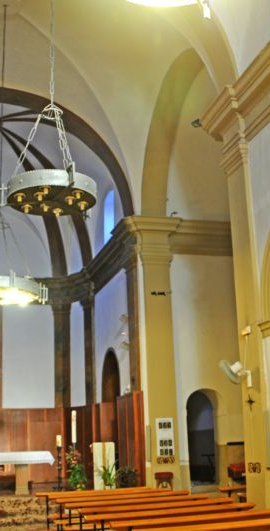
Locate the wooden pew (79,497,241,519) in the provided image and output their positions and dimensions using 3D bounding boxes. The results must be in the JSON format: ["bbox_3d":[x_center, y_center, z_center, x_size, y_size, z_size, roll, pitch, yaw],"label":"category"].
[{"bbox_3d":[0.309,3.800,9.445,2.300,0.840,0.500,2,-15,-16],"label":"wooden pew"}]

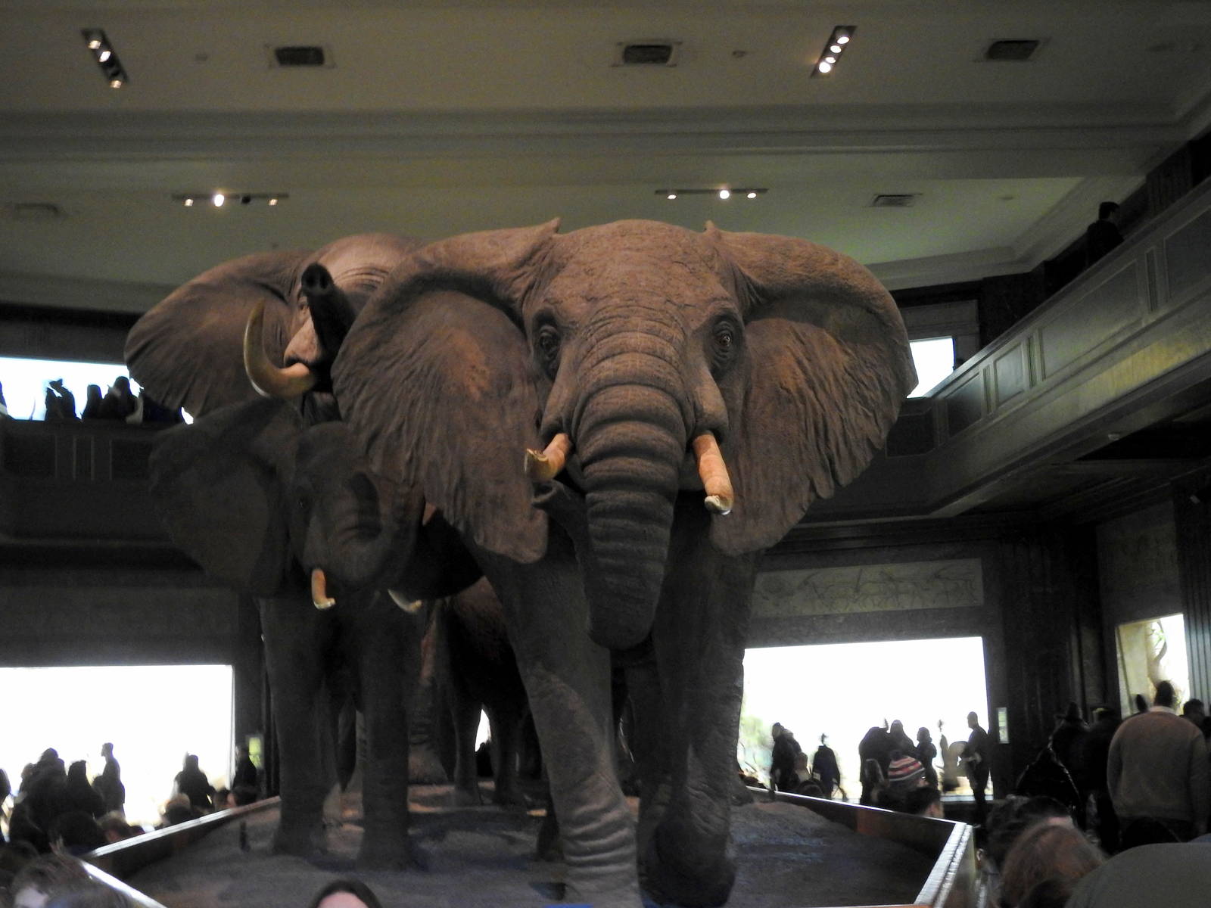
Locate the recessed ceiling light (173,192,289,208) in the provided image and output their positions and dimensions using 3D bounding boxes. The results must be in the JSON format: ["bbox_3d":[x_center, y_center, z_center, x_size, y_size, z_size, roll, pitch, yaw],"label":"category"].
[{"bbox_3d":[-5.148,-3.506,23.998,1.550,0.140,0.220,-1,-9,-4],"label":"recessed ceiling light"}]

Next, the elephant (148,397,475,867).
[{"bbox_3d":[-1.743,1.207,11.460,2.100,2.800,3.600,-1,-9,-4],"label":"elephant"}]

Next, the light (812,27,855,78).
[{"bbox_3d":[2.527,-4.483,19.564,0.220,0.140,1.500,-1,-9,-4],"label":"light"}]

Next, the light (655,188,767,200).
[{"bbox_3d":[1.449,-3.649,24.534,1.550,0.140,0.220,-1,-9,-4],"label":"light"}]

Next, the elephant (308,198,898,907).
[{"bbox_3d":[0.068,0.754,10.192,3.070,3.460,4.500,-1,-9,-4],"label":"elephant"}]

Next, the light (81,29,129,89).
[{"bbox_3d":[-5.462,-4.290,19.033,0.220,0.140,1.500,-1,-9,-4],"label":"light"}]

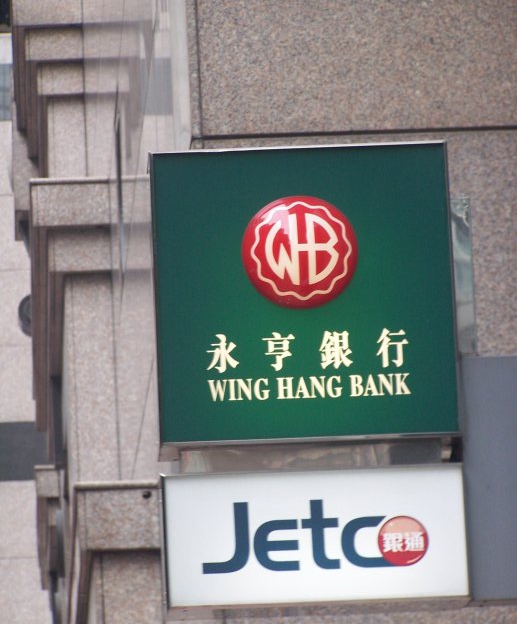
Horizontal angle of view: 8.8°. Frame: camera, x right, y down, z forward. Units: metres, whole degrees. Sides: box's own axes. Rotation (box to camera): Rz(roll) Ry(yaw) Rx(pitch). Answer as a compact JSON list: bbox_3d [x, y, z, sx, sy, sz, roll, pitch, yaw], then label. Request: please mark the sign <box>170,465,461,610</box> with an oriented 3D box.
[{"bbox_3d":[0.202,0.824,12.069,1.074,0.480,0.250,-2,-12,-2],"label":"sign"}]

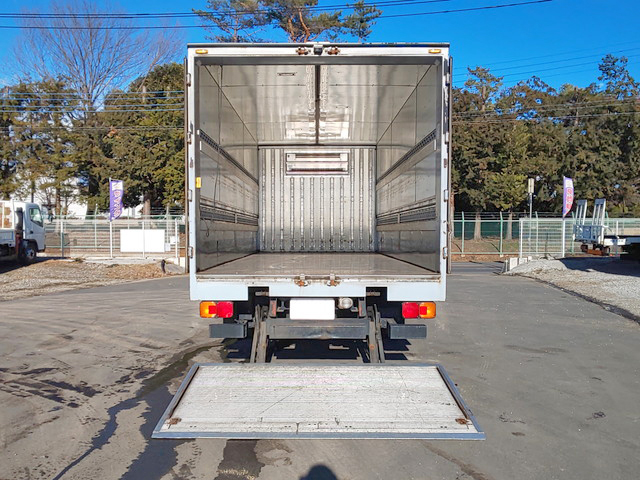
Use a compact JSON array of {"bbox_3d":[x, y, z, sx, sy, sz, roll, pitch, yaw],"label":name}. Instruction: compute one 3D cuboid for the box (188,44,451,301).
[{"bbox_3d":[-0.040,-0.670,5.210,2.350,2.350,3.700,0,2,-1],"label":"box"}]

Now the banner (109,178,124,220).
[{"bbox_3d":[-9.000,-1.760,16.400,0.600,1.830,0.100,0,2,-12],"label":"banner"}]

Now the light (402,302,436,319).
[{"bbox_3d":[0.930,0.660,3.455,0.310,0.155,0.080,0,2,-1],"label":"light"}]

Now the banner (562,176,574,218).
[{"bbox_3d":[11.100,-1.930,16.500,0.520,1.800,0.120,0,2,-12],"label":"banner"}]

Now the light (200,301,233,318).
[{"bbox_3d":[-0.960,0.655,3.455,0.310,0.155,0.080,0,2,-1],"label":"light"}]

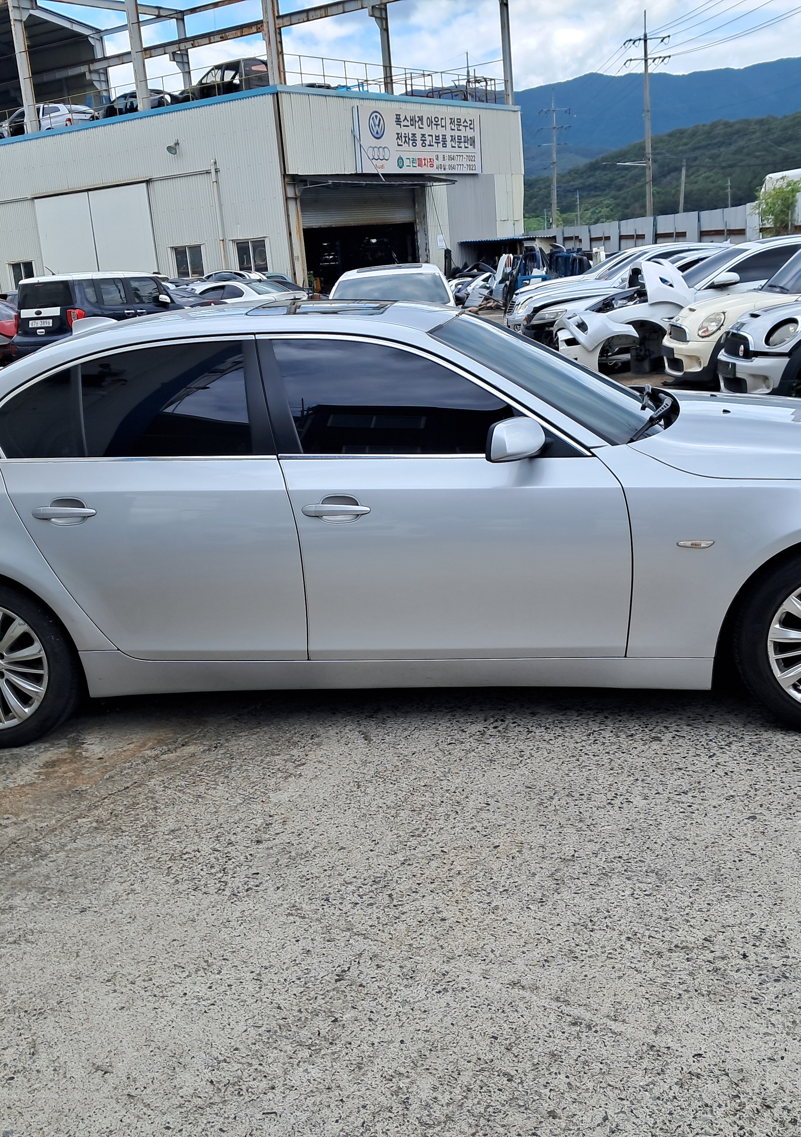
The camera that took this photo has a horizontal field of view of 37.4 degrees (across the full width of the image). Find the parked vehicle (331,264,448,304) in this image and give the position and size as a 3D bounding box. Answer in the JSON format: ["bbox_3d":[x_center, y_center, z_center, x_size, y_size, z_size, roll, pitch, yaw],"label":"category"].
[{"bbox_3d":[-0.081,-3.012,14.720,1.830,1.460,4.750,-5,15,1],"label":"parked vehicle"}]

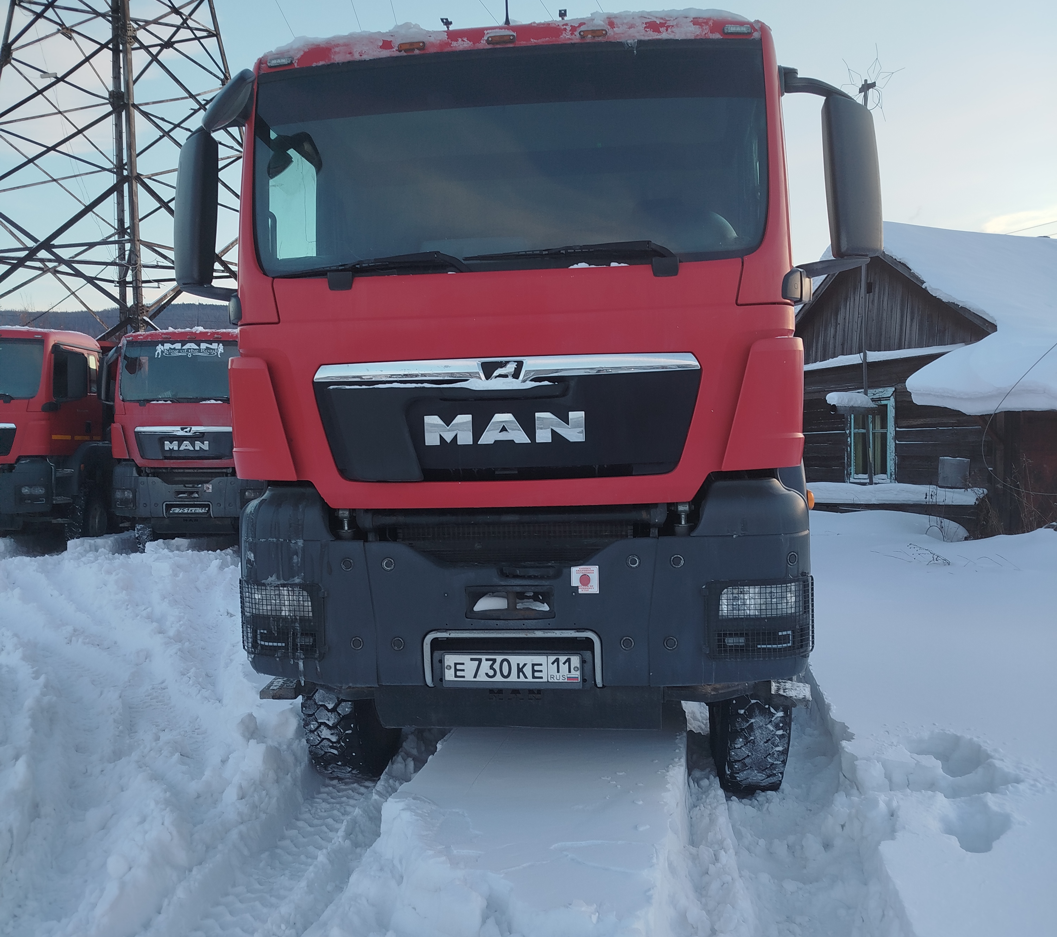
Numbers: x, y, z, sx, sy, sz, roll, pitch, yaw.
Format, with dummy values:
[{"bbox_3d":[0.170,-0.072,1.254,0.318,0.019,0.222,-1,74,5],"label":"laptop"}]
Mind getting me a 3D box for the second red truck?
[{"bbox_3d":[-4.745,-0.242,17.300,2.550,3.500,7.400,-1,0,1],"label":"second red truck"}]

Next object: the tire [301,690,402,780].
[{"bbox_3d":[-0.917,1.120,5.261,0.320,1.150,1.150,-1,-1,6],"label":"tire"}]

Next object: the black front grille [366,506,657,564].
[{"bbox_3d":[-0.059,0.256,3.844,1.180,0.240,0.180,-1,-1,6],"label":"black front grille"}]

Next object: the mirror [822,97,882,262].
[{"bbox_3d":[1.329,-1.199,4.012,0.220,0.660,0.180,-1,-1,-2],"label":"mirror"}]

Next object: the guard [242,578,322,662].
[{"bbox_3d":[-1.011,0.615,3.998,0.460,0.310,0.310,-1,-1,6],"label":"guard"}]

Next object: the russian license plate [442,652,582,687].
[{"bbox_3d":[-0.060,0.760,3.705,0.530,0.125,0.030,-1,-1,6],"label":"russian license plate"}]

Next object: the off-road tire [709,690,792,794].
[{"bbox_3d":[1.130,1.079,5.035,0.320,1.150,1.150,-1,-1,6],"label":"off-road tire"}]

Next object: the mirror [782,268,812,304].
[{"bbox_3d":[1.110,-0.750,4.043,0.110,0.150,0.130,-1,-1,6],"label":"mirror"}]

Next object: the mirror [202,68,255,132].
[{"bbox_3d":[-1.302,-1.607,4.276,0.220,0.260,0.190,-1,-1,6],"label":"mirror"}]

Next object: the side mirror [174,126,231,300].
[{"bbox_3d":[-1.458,-1.124,4.321,0.220,0.680,0.180,-1,-1,15],"label":"side mirror"}]

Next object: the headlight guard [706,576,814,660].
[{"bbox_3d":[0.897,0.577,3.786,0.460,0.310,0.310,-1,-1,6],"label":"headlight guard"}]

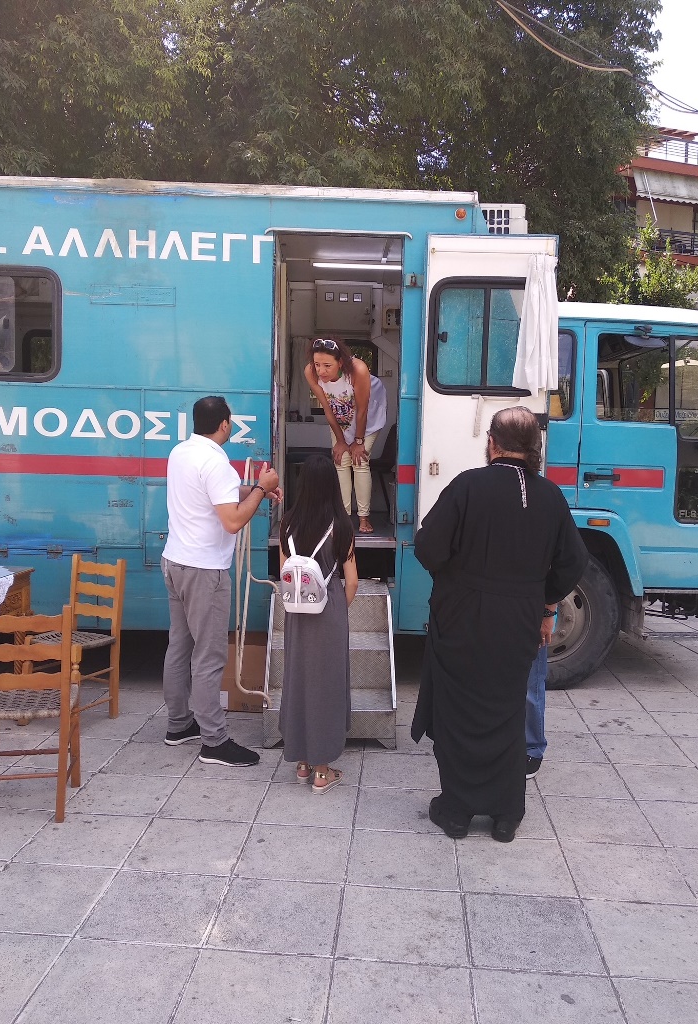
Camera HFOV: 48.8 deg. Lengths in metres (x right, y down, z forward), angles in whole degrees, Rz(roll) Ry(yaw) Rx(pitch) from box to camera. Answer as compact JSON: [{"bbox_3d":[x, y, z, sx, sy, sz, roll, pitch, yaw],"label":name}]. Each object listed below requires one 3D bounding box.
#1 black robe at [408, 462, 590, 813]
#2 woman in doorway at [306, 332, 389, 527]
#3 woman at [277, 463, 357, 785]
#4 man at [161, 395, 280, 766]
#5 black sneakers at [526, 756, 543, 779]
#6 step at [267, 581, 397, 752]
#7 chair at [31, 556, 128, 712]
[{"bbox_3d":[0.582,0.496,3.079,0.650,1.420,0.450,1,5,-2],"label":"black robe"},{"bbox_3d":[-0.011,-0.503,5.086,0.440,1.280,0.520,3,5,28],"label":"woman in doorway"},{"bbox_3d":[-0.146,0.481,3.470,0.380,1.475,0.360,3,5,20],"label":"woman"},{"bbox_3d":[-0.655,0.311,3.748,0.520,1.750,0.480,-2,5,-33],"label":"man"},{"bbox_3d":[0.755,1.174,3.545,0.110,0.110,0.290,5,6,44],"label":"black sneakers"},{"bbox_3d":[-0.104,0.810,4.279,0.670,0.690,0.900,1,5,-2],"label":"step"},{"bbox_3d":[-1.507,0.699,4.172,0.410,0.880,0.410,4,5,30],"label":"chair"}]

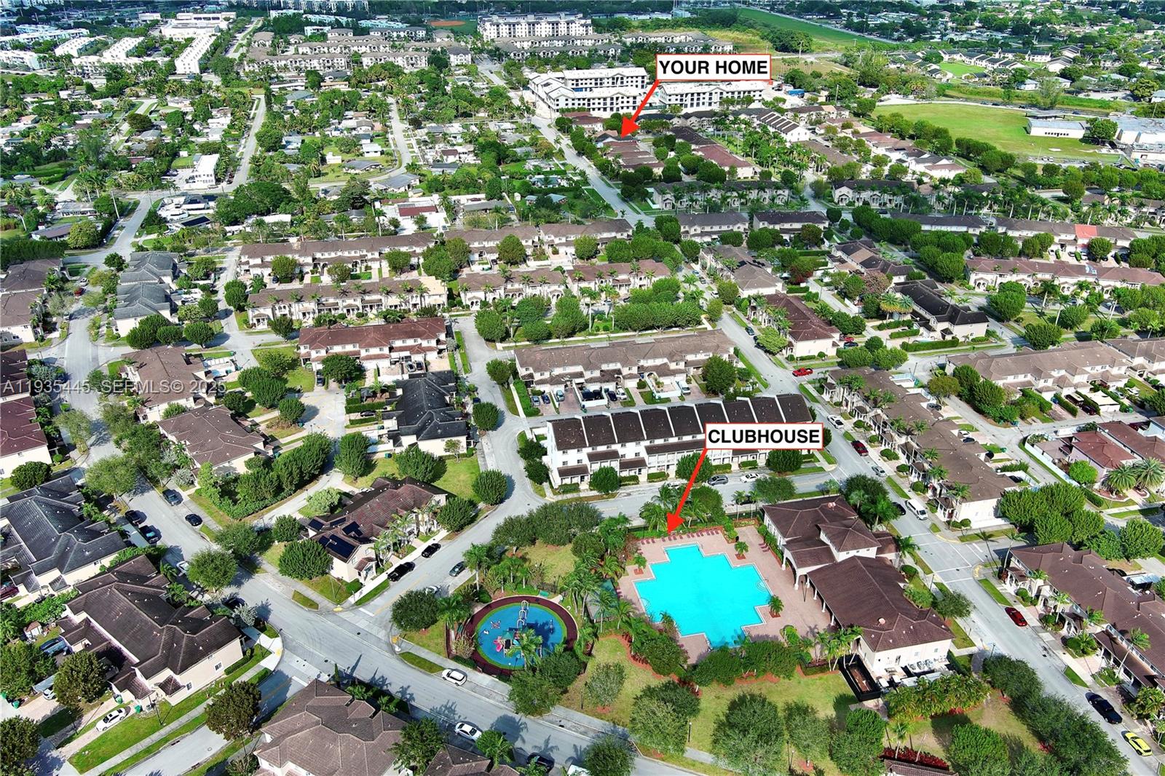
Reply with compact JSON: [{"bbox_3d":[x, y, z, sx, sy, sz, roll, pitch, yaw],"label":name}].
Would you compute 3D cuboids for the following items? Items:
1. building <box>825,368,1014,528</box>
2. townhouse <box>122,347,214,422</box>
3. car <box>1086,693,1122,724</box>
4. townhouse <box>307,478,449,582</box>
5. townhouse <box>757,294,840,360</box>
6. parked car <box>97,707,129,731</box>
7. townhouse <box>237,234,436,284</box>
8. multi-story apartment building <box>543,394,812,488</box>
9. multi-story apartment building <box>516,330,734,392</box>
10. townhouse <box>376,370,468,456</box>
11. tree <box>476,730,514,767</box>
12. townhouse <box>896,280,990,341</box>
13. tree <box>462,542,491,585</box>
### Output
[{"bbox_3d":[76.970,10.350,215.560,19.000,8.000,60.200,-6,28,-11],"label":"building"},{"bbox_3d":[-115.210,-3.150,261.190,21.000,8.200,36.000,-14,31,-25],"label":"townhouse"},{"bbox_3d":[86.488,52.926,155.164,2.000,1.850,5.750,-6,28,-10],"label":"car"},{"bbox_3d":[-42.854,26.362,188.926,21.049,8.009,27.826,18,33,30],"label":"townhouse"},{"bbox_3d":[62.757,-19.746,275.870,18.995,8.009,34.705,-6,28,-11],"label":"townhouse"},{"bbox_3d":[-74.250,51.961,147.482,1.820,1.450,4.700,22,35,36],"label":"parked car"},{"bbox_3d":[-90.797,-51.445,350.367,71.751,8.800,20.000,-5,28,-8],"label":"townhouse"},{"bbox_3d":[23.670,11.040,228.910,63.300,12.700,16.200,-6,28,-11],"label":"multi-story apartment building"},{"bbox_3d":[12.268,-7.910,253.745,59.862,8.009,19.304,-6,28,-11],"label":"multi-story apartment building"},{"bbox_3d":[-40.243,5.358,240.602,20.000,8.800,37.600,-6,28,-11],"label":"townhouse"},{"bbox_3d":[-12.560,52.920,134.780,5.300,7.000,5.300,-6,28,-11],"label":"tree"},{"bbox_3d":[110.760,-25.956,298.900,20.000,8.800,37.600,-6,28,-11],"label":"townhouse"},{"bbox_3d":[-20.502,35.059,181.991,5.500,10.000,5.500,-6,28,-10],"label":"tree"}]

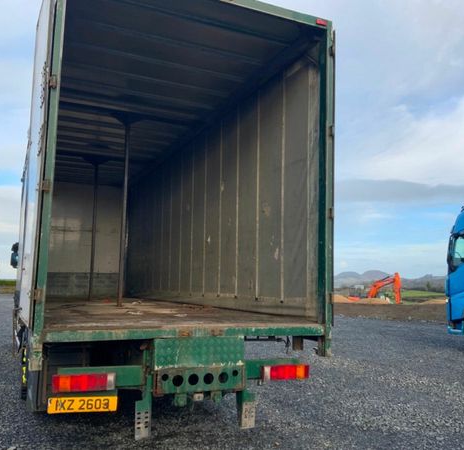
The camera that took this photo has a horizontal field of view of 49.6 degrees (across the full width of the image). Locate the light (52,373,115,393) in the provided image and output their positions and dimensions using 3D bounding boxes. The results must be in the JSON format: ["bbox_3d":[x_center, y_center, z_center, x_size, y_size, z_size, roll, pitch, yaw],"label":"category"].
[{"bbox_3d":[-1.114,1.192,3.806,0.465,0.130,0.085,4,-8,-24],"label":"light"}]

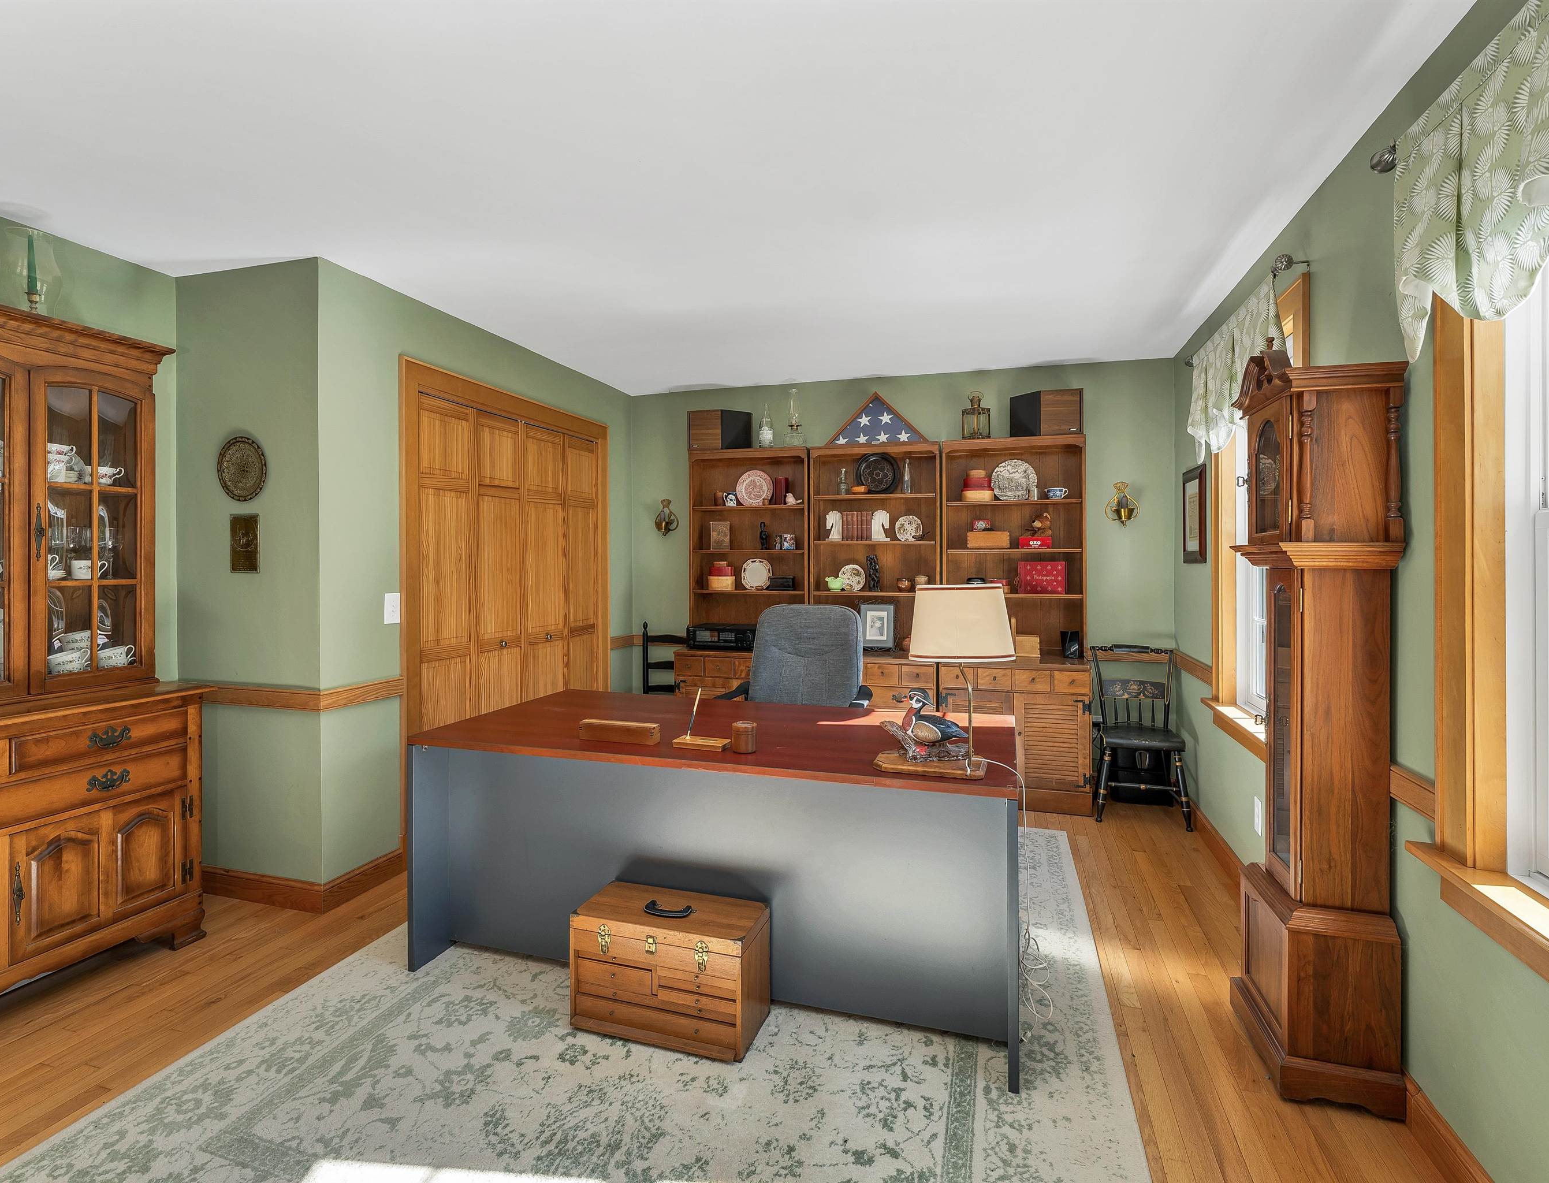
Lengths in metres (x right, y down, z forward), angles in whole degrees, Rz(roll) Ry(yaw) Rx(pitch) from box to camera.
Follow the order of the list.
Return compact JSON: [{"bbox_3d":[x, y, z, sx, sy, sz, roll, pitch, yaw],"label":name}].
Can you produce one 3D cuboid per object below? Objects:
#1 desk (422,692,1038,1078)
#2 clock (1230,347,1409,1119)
[{"bbox_3d":[-0.144,0.830,2.371,1.830,0.750,0.910,0,1,16],"label":"desk"},{"bbox_3d":[1.416,0.301,1.827,0.270,1.870,0.390,0,1,17],"label":"clock"}]

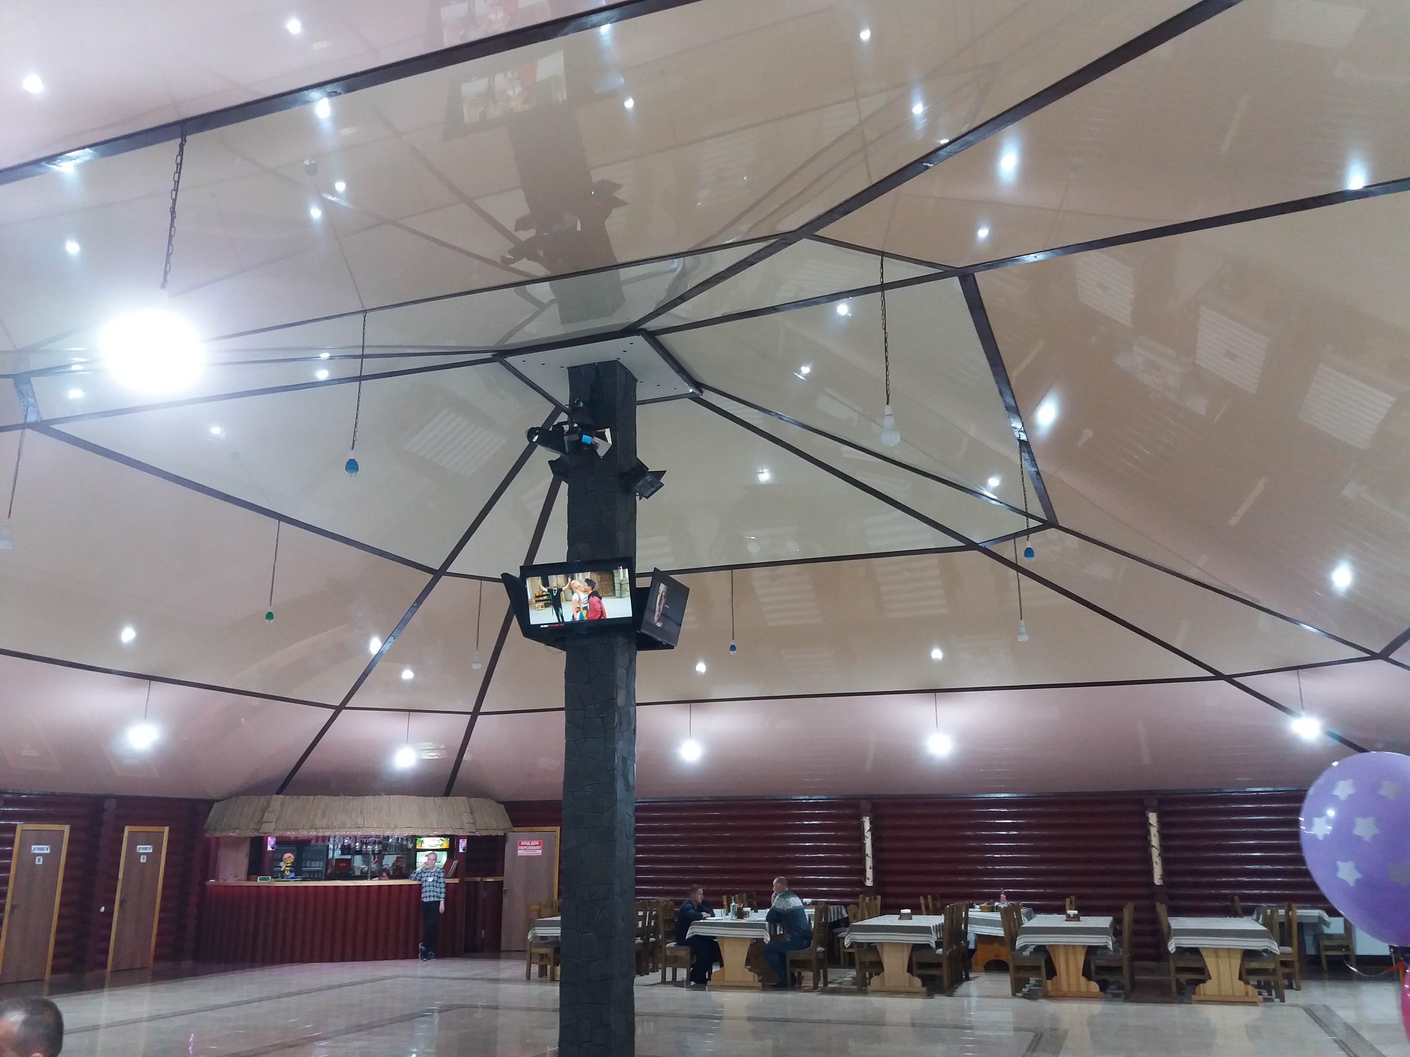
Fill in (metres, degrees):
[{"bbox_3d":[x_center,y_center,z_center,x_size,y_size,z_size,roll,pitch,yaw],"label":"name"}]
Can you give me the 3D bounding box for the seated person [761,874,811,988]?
[{"bbox_3d":[1.055,5.143,14.540,0.660,1.330,0.520,-6,-17,19],"label":"seated person"}]

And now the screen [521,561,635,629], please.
[{"bbox_3d":[-0.928,0.509,8.463,0.890,0.515,0.080,-6,-4,19],"label":"screen"}]

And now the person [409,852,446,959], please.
[{"bbox_3d":[-4.535,6.224,18.849,0.570,1.680,0.360,0,-16,-3],"label":"person"}]

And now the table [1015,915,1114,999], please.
[{"bbox_3d":[4.400,5.123,13.674,0.970,0.760,1.820,-6,-16,19],"label":"table"}]

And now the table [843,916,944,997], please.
[{"bbox_3d":[2.509,5.257,14.135,0.970,0.760,1.820,-6,-16,19],"label":"table"}]

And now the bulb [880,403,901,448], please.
[{"bbox_3d":[0.997,-0.552,6.145,0.105,0.235,0.105,0,-16,0],"label":"bulb"}]

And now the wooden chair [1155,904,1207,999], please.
[{"bbox_3d":[5.489,4.840,13.129,0.500,1.000,0.430,-6,-16,19],"label":"wooden chair"}]

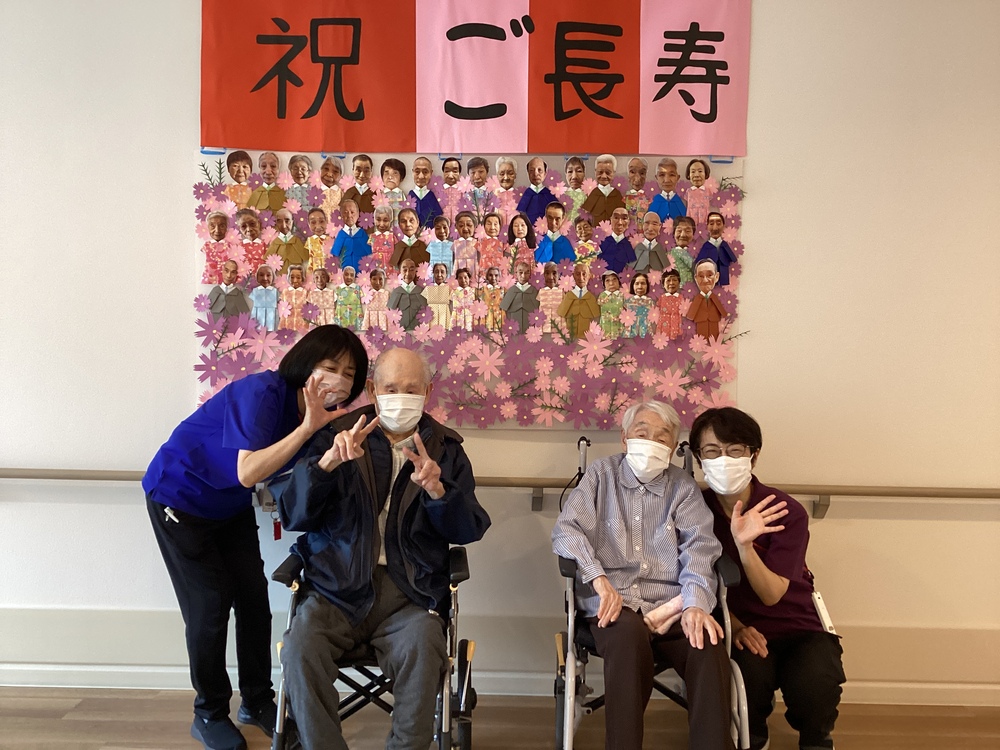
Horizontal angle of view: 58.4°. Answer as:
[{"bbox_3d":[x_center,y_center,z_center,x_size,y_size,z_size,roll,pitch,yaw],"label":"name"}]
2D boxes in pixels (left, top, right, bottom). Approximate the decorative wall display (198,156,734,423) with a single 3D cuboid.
[{"bbox_3d":[-0.101,-0.278,2.966,1.845,0.925,0.050,1,3,0],"label":"decorative wall display"}]

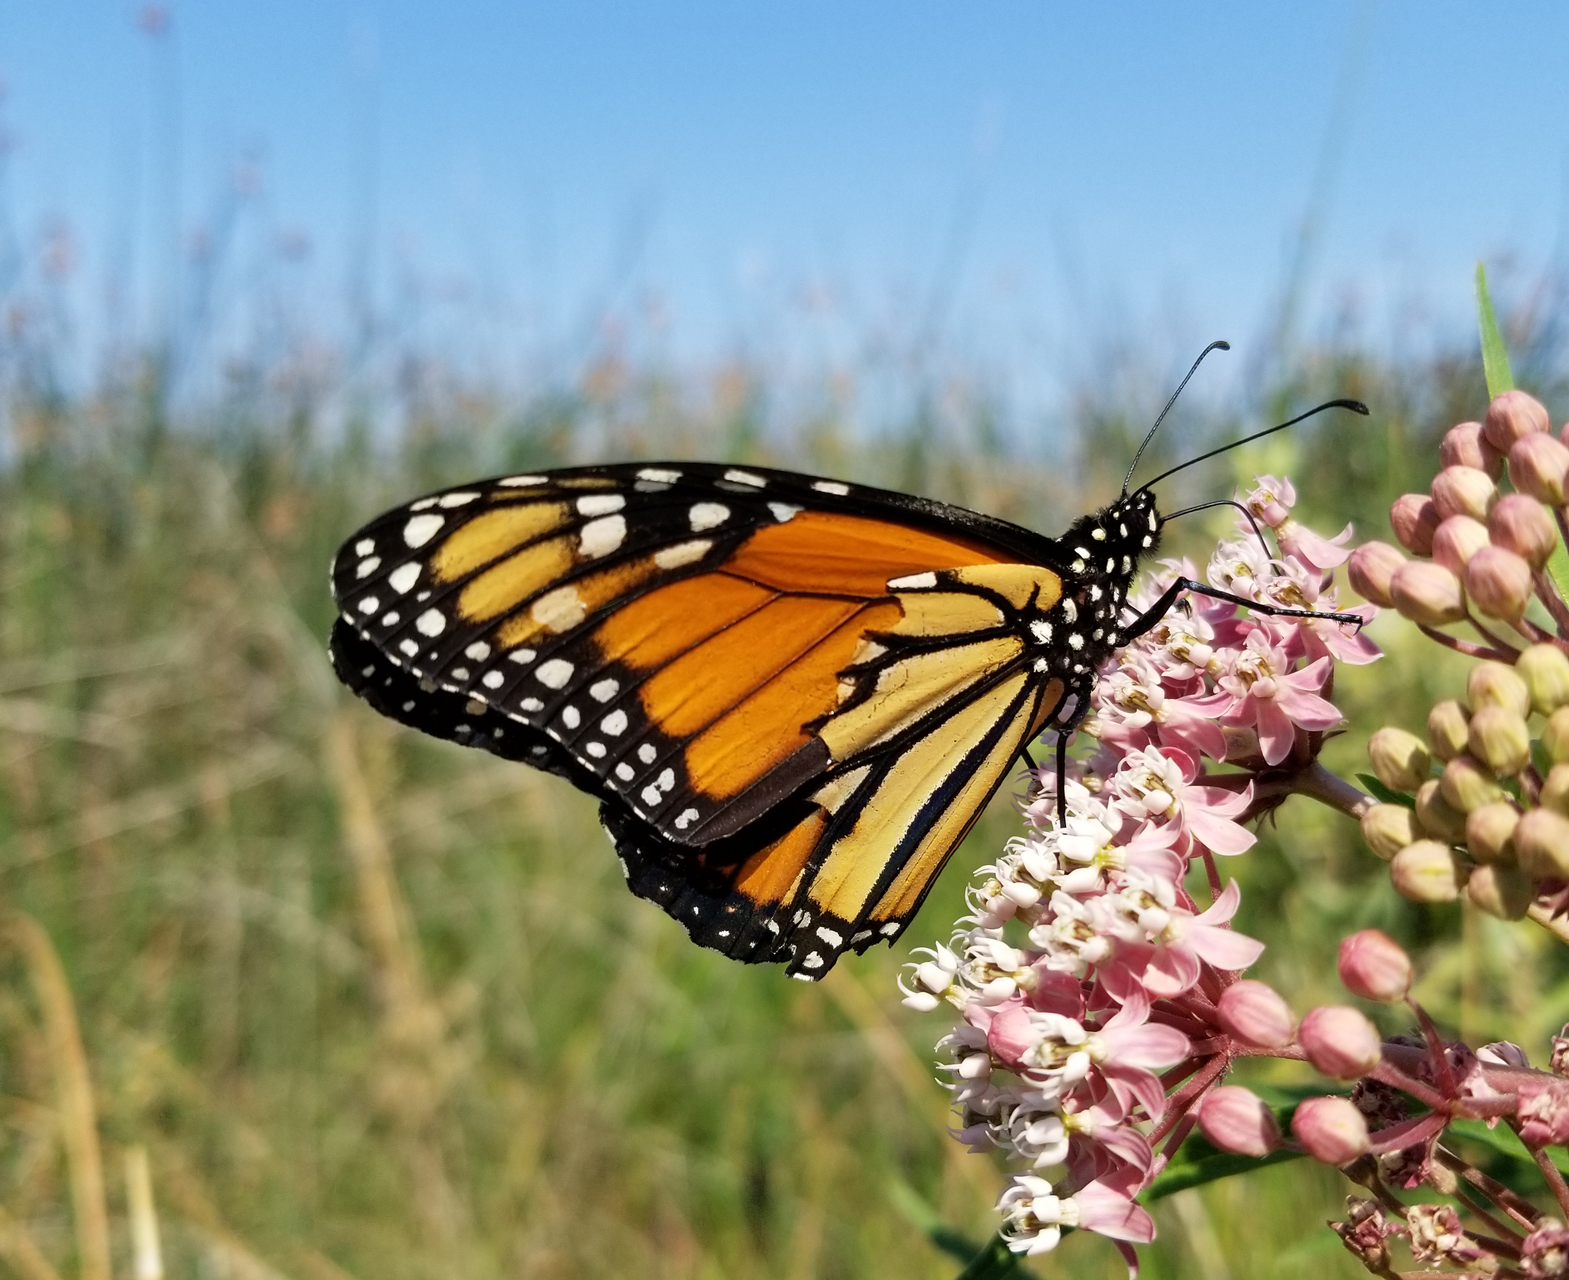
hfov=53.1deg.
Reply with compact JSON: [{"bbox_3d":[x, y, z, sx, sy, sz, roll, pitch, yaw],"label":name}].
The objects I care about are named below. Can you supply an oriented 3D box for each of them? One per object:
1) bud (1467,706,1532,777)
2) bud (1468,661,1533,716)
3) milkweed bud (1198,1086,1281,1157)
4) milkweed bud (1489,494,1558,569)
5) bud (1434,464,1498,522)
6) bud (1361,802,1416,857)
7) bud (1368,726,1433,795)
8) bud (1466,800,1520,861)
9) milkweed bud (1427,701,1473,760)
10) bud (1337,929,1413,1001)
[{"bbox_3d":[0.050,0.007,0.111,0.004,0.005,0.004,-27,16,21],"label":"bud"},{"bbox_3d":[0.053,0.004,0.117,0.005,0.004,0.004,41,0,-24],"label":"bud"},{"bbox_3d":[0.033,0.035,0.113,0.006,0.005,0.005,19,0,-12],"label":"milkweed bud"},{"bbox_3d":[0.054,-0.008,0.114,0.005,0.006,0.005,-28,30,0],"label":"milkweed bud"},{"bbox_3d":[0.048,-0.010,0.110,0.005,0.004,0.004,21,15,-8],"label":"bud"},{"bbox_3d":[0.044,0.014,0.114,0.005,0.004,0.004,29,0,-21],"label":"bud"},{"bbox_3d":[0.045,0.009,0.115,0.005,0.004,0.004,42,0,-21],"label":"bud"},{"bbox_3d":[0.050,0.013,0.110,0.004,0.004,0.004,25,6,-20],"label":"bud"},{"bbox_3d":[0.050,0.007,0.118,0.004,0.005,0.004,-29,18,0],"label":"milkweed bud"},{"bbox_3d":[0.040,0.022,0.107,0.005,0.004,0.004,40,4,3],"label":"bud"}]

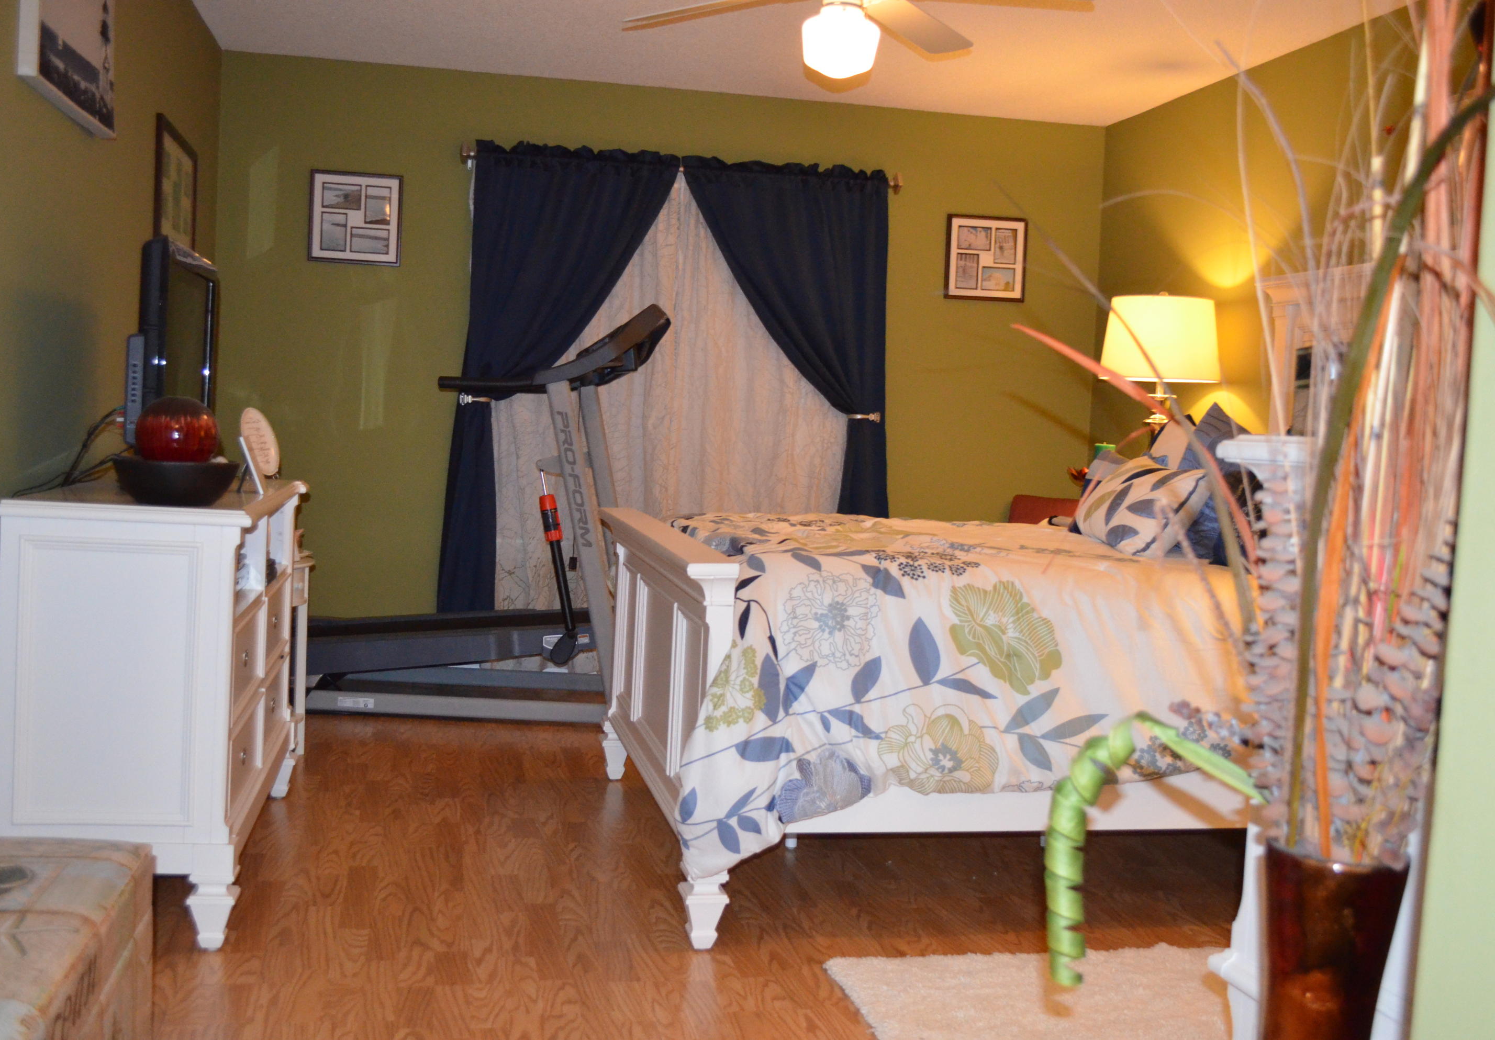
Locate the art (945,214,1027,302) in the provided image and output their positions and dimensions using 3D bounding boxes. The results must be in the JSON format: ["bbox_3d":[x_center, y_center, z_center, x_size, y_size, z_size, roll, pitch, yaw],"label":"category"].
[{"bbox_3d":[1.039,-1.130,6.786,0.360,0.352,0.020,2,4,-12],"label":"art"}]

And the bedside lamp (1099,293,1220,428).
[{"bbox_3d":[1.473,-0.449,5.595,0.463,0.720,0.463,2,4,-12],"label":"bedside lamp"}]

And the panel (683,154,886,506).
[{"bbox_3d":[0.149,-0.379,6.462,0.950,2.155,0.130,2,4,-12],"label":"panel"}]

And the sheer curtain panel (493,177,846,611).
[{"bbox_3d":[-0.307,-0.378,6.396,1.660,2.120,0.080,2,4,-12],"label":"sheer curtain panel"}]

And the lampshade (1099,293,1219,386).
[{"bbox_3d":[1.482,-0.639,5.583,0.463,0.313,0.463,2,4,-12],"label":"lampshade"}]

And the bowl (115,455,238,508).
[{"bbox_3d":[-1.167,-0.077,3.202,0.248,0.084,0.248,2,4,-12],"label":"bowl"}]

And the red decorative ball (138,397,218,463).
[{"bbox_3d":[-1.178,-0.170,3.235,0.167,0.160,0.167,2,4,-12],"label":"red decorative ball"}]

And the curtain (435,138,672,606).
[{"bbox_3d":[-0.767,-0.408,6.274,0.927,2.155,0.130,2,4,-12],"label":"curtain"}]

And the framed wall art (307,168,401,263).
[{"bbox_3d":[-1.562,-1.205,6.258,0.350,0.356,0.020,2,4,-12],"label":"framed wall art"}]

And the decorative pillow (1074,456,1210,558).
[{"bbox_3d":[1.083,-0.036,4.360,0.145,0.310,0.400,42,-4,-11],"label":"decorative pillow"}]

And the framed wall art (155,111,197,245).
[{"bbox_3d":[-1.787,-1.006,4.922,0.026,0.400,0.720,2,4,-12],"label":"framed wall art"}]

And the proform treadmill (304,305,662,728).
[{"bbox_3d":[-1.097,-0.067,5.871,1.694,1.496,0.803,3,4,-1],"label":"proform treadmill"}]

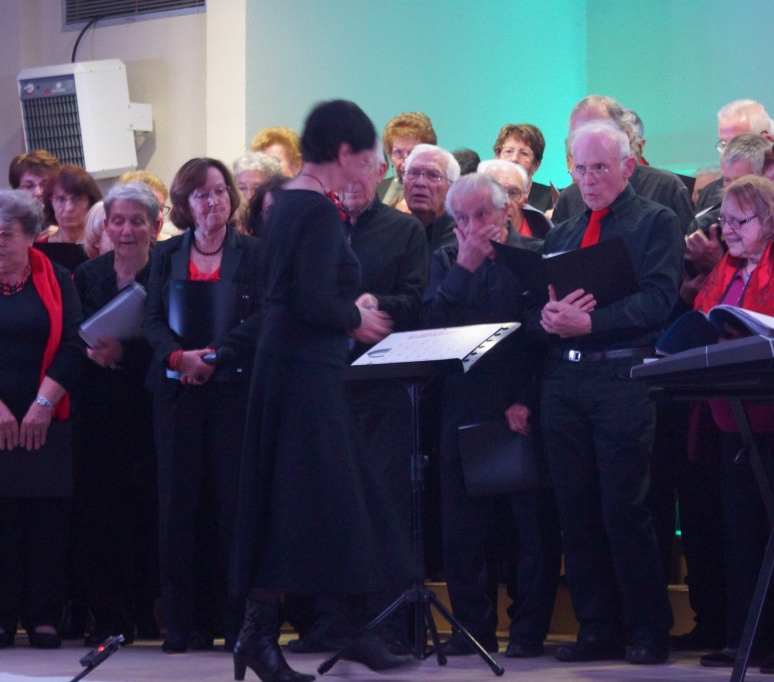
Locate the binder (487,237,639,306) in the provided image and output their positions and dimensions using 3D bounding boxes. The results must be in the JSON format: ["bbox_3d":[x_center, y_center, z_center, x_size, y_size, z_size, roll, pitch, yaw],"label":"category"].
[{"bbox_3d":[0.554,-0.209,6.620,0.430,0.090,0.310,0,-37,16],"label":"binder"}]

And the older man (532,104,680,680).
[{"bbox_3d":[0.706,0.153,6.925,0.500,1.750,0.400,-2,-3,27],"label":"older man"}]

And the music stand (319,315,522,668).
[{"bbox_3d":[0.108,0.477,6.527,0.580,1.063,0.550,-3,-4,43],"label":"music stand"}]

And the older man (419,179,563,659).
[{"bbox_3d":[0.341,0.236,7.121,0.480,1.606,0.380,-1,-3,19],"label":"older man"}]

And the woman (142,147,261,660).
[{"bbox_3d":[-0.624,0.205,7.263,0.460,1.674,0.350,0,-3,-7],"label":"woman"}]

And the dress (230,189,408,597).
[{"bbox_3d":[-0.200,0.146,6.280,0.520,1.196,0.480,1,-3,-21],"label":"dress"}]

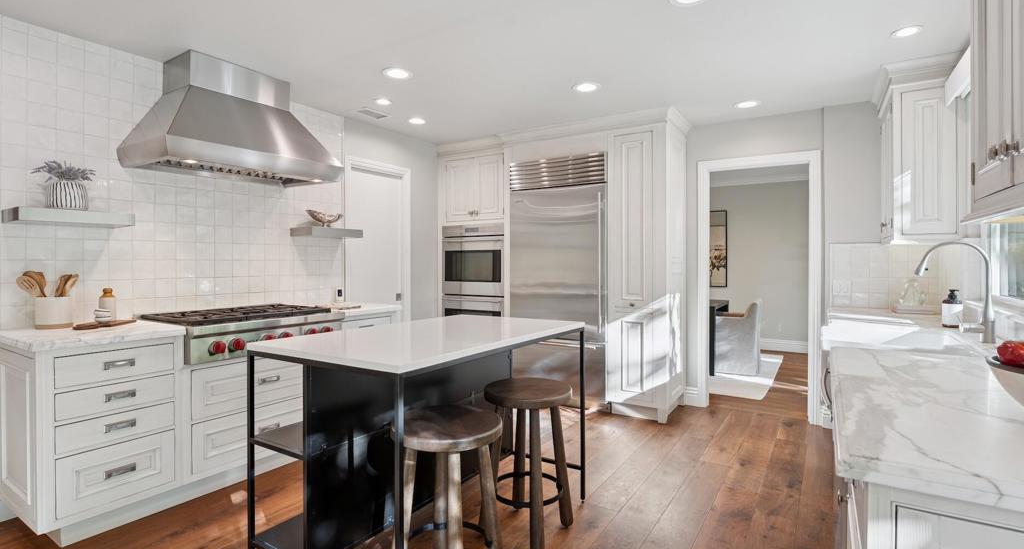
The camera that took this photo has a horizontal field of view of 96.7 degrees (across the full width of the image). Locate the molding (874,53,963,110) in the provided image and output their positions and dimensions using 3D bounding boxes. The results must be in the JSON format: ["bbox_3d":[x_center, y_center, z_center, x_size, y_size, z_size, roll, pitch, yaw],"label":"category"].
[{"bbox_3d":[2.531,-1.176,2.851,0.402,0.116,0.715,0,1,34],"label":"molding"}]

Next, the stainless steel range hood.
[{"bbox_3d":[-1.646,-0.920,2.771,0.605,0.655,1.010,0,1,34],"label":"stainless steel range hood"}]

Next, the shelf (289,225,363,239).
[{"bbox_3d":[-1.338,-0.298,3.318,0.260,0.064,0.417,0,1,34],"label":"shelf"}]

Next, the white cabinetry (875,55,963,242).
[{"bbox_3d":[2.525,-0.722,2.855,0.370,1.067,0.660,0,1,34],"label":"white cabinetry"}]

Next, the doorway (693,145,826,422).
[{"bbox_3d":[1.995,0.095,3.725,0.868,2.085,0.140,0,1,34],"label":"doorway"}]

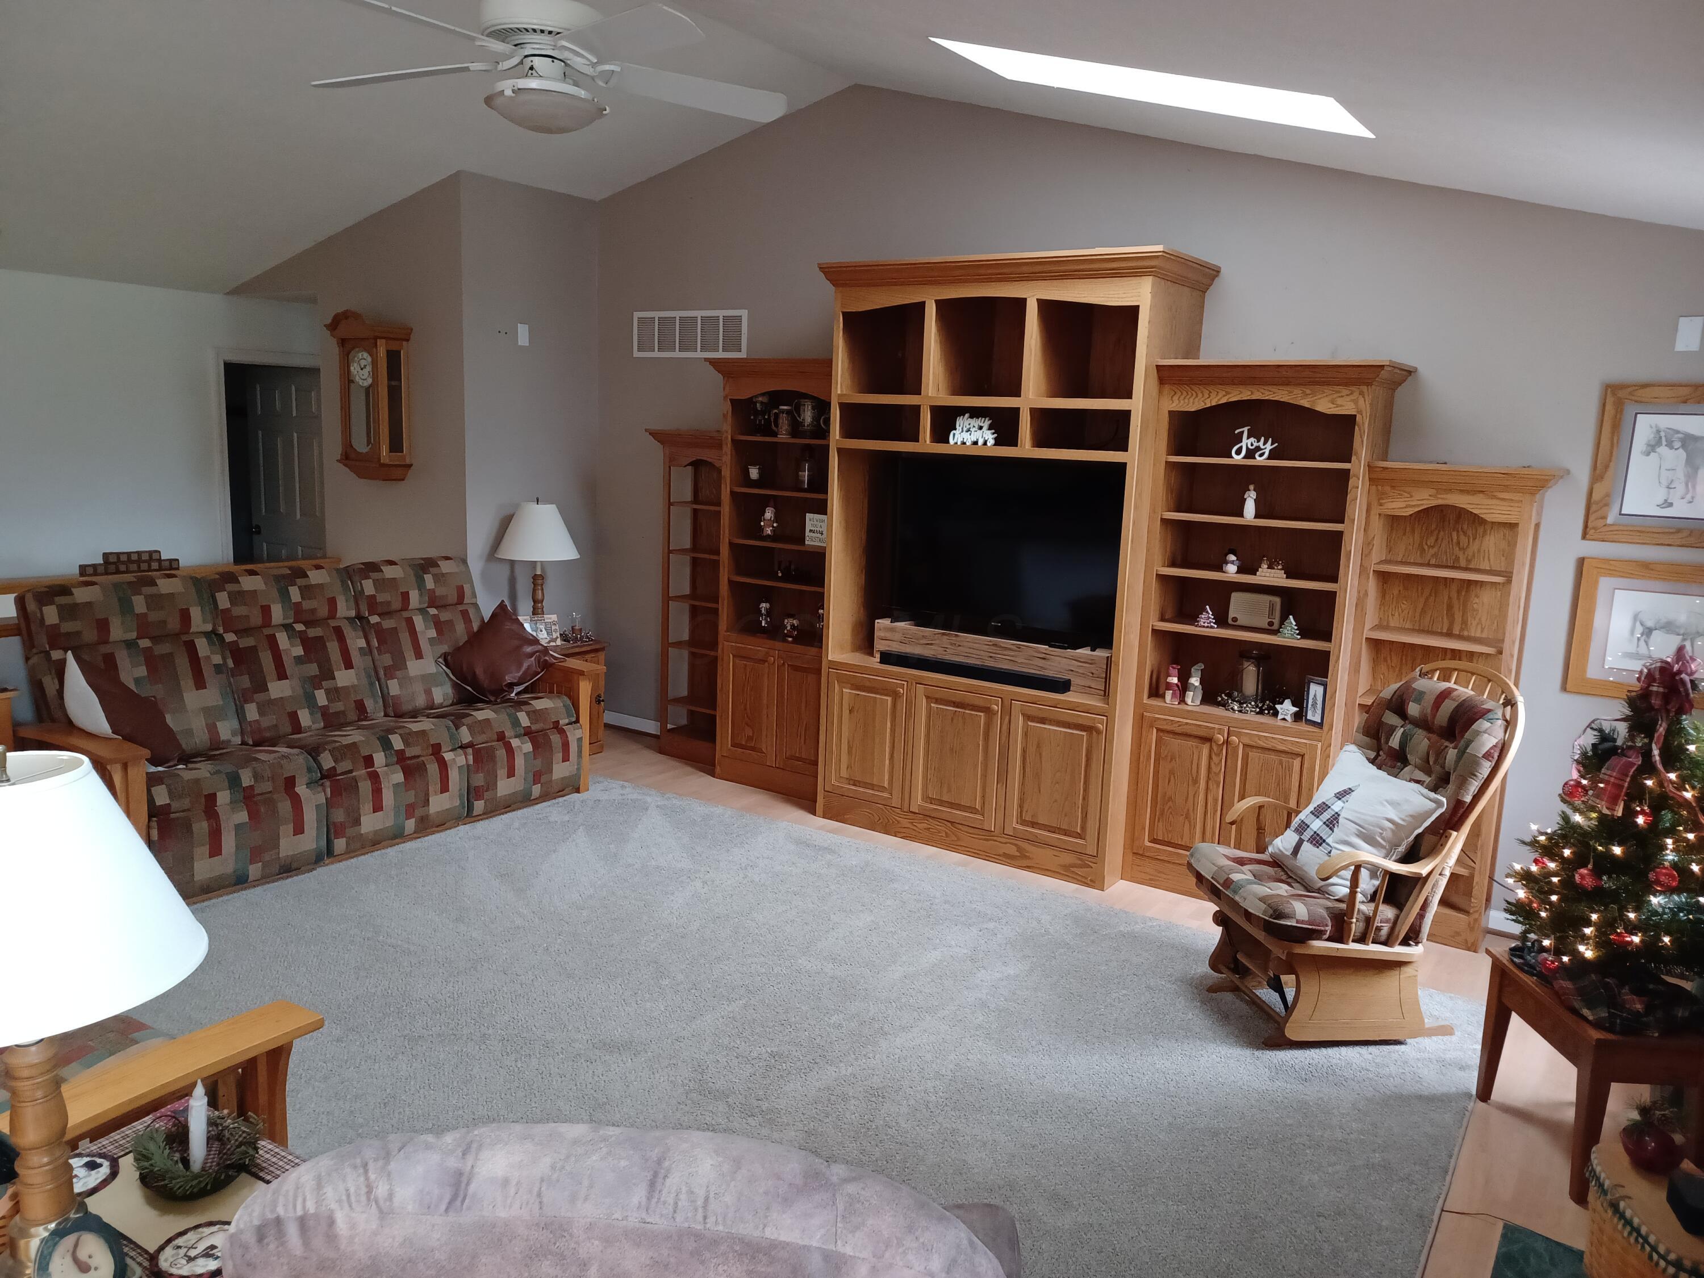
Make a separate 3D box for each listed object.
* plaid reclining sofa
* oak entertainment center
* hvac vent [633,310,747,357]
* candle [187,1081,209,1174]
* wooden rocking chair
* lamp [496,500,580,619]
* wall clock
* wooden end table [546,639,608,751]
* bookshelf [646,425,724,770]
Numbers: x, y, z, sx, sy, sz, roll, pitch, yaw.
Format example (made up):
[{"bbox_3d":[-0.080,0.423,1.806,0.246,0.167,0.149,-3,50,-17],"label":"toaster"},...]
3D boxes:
[{"bbox_3d":[-2.216,0.260,5.296,0.950,1.068,2.270,9,12,34],"label":"plaid reclining sofa"},{"bbox_3d":[0.614,-0.329,5.282,4.127,2.453,0.621,9,12,34],"label":"oak entertainment center"},{"bbox_3d":[-0.870,-1.611,6.506,0.806,0.238,0.022,9,12,34],"label":"hvac vent"},{"bbox_3d":[-1.003,0.748,1.889,0.025,0.167,0.025,9,12,34],"label":"candle"},{"bbox_3d":[1.509,0.630,3.745,0.760,1.145,0.640,1,10,-10],"label":"wooden rocking chair"},{"bbox_3d":[-1.642,-0.359,6.446,0.434,0.751,0.434,9,12,34],"label":"lamp"},{"bbox_3d":[-2.573,-1.297,6.565,0.474,0.876,0.206,9,12,34],"label":"wall clock"},{"bbox_3d":[-1.625,0.309,6.547,0.524,0.598,0.393,9,12,34],"label":"wooden end table"},{"bbox_3d":[-0.752,-0.208,6.444,0.628,1.720,0.313,9,12,34],"label":"bookshelf"}]

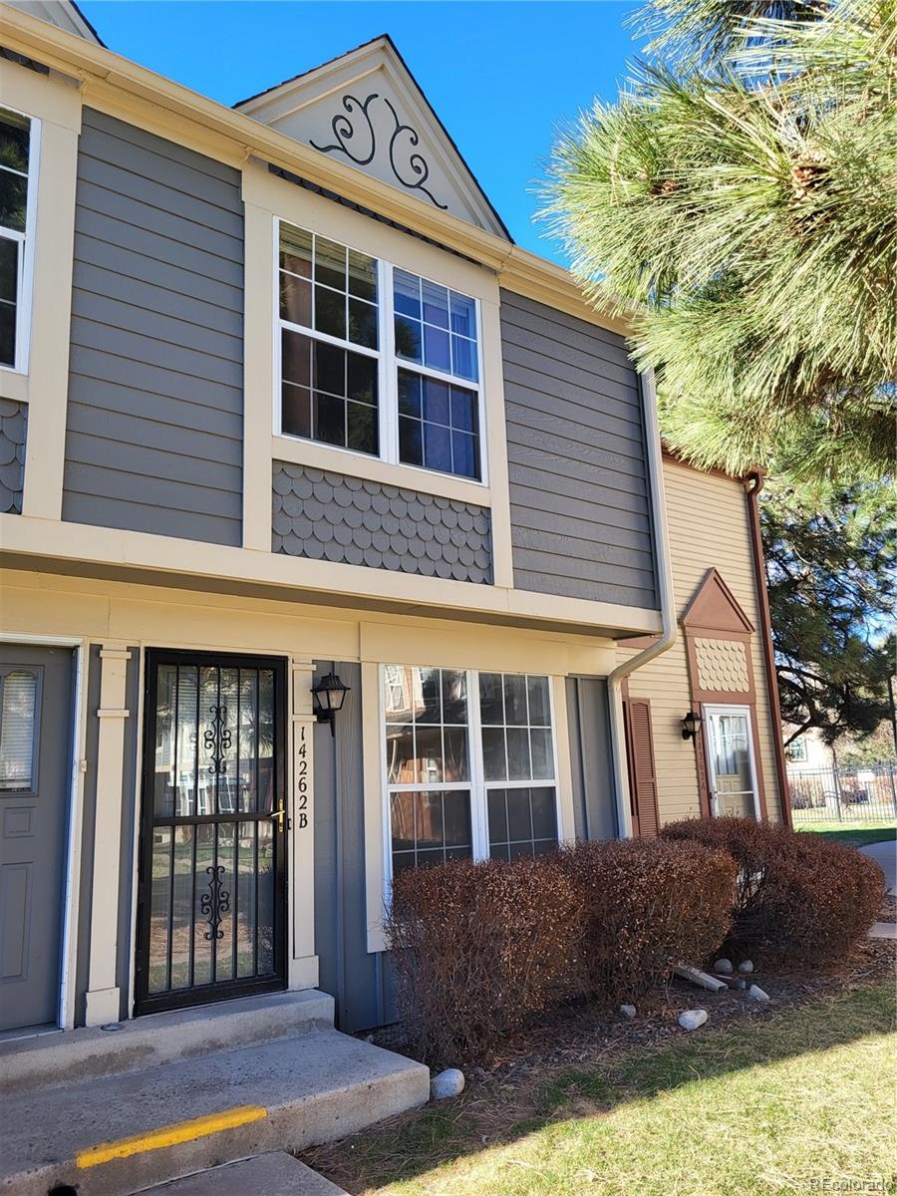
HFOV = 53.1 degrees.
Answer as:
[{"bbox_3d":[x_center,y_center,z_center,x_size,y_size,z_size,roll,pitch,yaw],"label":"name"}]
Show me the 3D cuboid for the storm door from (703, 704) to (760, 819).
[{"bbox_3d":[3.401,2.286,10.627,0.940,2.030,0.080,7,-15,-38],"label":"storm door"}]

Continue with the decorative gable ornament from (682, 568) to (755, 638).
[{"bbox_3d":[3.258,-0.006,11.000,1.475,0.750,0.150,7,-15,-38],"label":"decorative gable ornament"}]

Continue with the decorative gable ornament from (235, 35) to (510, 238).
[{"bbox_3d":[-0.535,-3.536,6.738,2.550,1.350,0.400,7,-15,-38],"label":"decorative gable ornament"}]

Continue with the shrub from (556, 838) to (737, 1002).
[{"bbox_3d":[1.436,2.391,6.762,1.600,1.050,0.920,7,-15,-38],"label":"shrub"}]

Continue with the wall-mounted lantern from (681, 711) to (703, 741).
[{"bbox_3d":[2.754,1.453,10.145,0.200,0.330,0.250,7,-15,-38],"label":"wall-mounted lantern"}]

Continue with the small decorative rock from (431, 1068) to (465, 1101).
[{"bbox_3d":[0.002,2.409,4.463,0.190,0.155,0.165,7,-15,-38],"label":"small decorative rock"}]

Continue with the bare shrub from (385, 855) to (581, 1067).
[{"bbox_3d":[0.257,2.217,5.737,1.100,1.050,0.950,7,-15,-38],"label":"bare shrub"}]

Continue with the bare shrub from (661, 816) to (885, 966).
[{"bbox_3d":[3.002,2.674,8.432,1.700,1.080,1.600,7,-15,-38],"label":"bare shrub"}]

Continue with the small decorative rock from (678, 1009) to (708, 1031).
[{"bbox_3d":[1.503,2.593,5.518,0.200,0.130,0.160,7,-15,-38],"label":"small decorative rock"}]

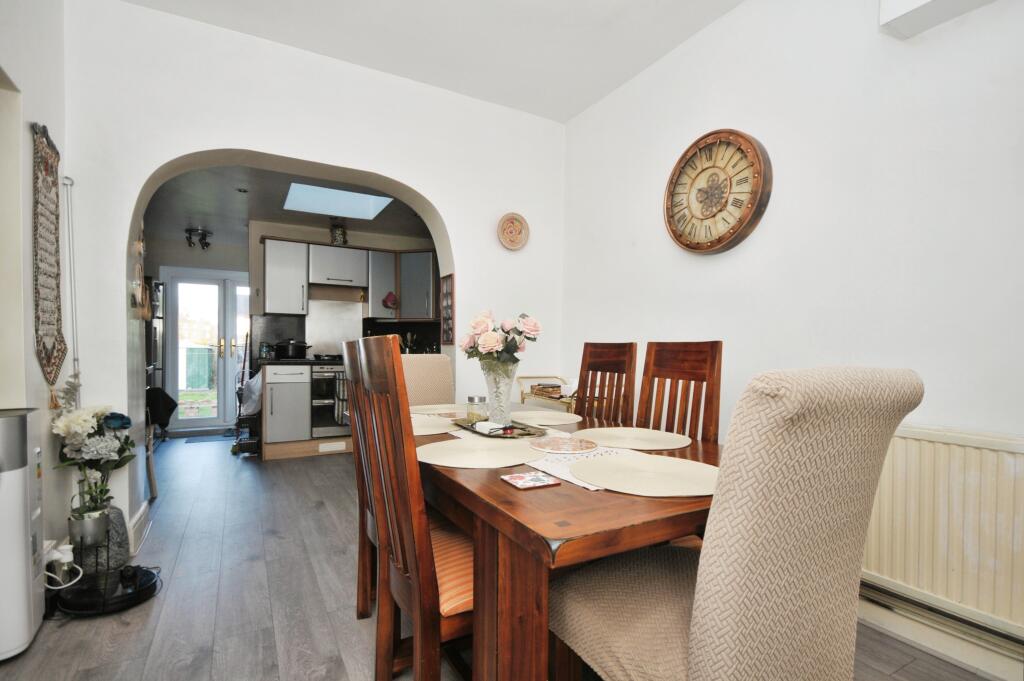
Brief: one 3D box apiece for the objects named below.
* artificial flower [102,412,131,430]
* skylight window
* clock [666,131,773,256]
[{"bbox_3d":[-1.674,0.344,2.050,0.100,0.075,0.095,1,-1,-35],"label":"artificial flower"},{"bbox_3d":[-1.615,-1.289,4.459,0.830,0.080,0.830,1,-1,-29],"label":"skylight window"},{"bbox_3d":[1.011,-0.743,2.441,0.072,0.595,0.595,0,-1,-29],"label":"clock"}]

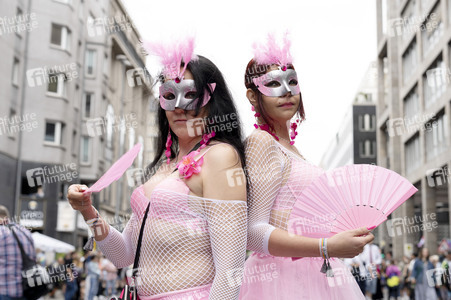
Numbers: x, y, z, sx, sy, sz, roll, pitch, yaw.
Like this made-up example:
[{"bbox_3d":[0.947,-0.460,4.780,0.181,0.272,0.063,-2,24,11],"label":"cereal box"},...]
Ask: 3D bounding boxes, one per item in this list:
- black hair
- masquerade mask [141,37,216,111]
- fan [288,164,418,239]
[{"bbox_3d":[-0.083,-0.085,1.670,0.240,0.360,0.230,-3,-9,23],"label":"black hair"},{"bbox_3d":[-0.124,-0.201,1.600,0.185,0.190,0.085,-3,-7,23],"label":"masquerade mask"},{"bbox_3d":[0.349,0.165,1.750,0.419,0.227,0.035,-28,-2,2],"label":"fan"}]

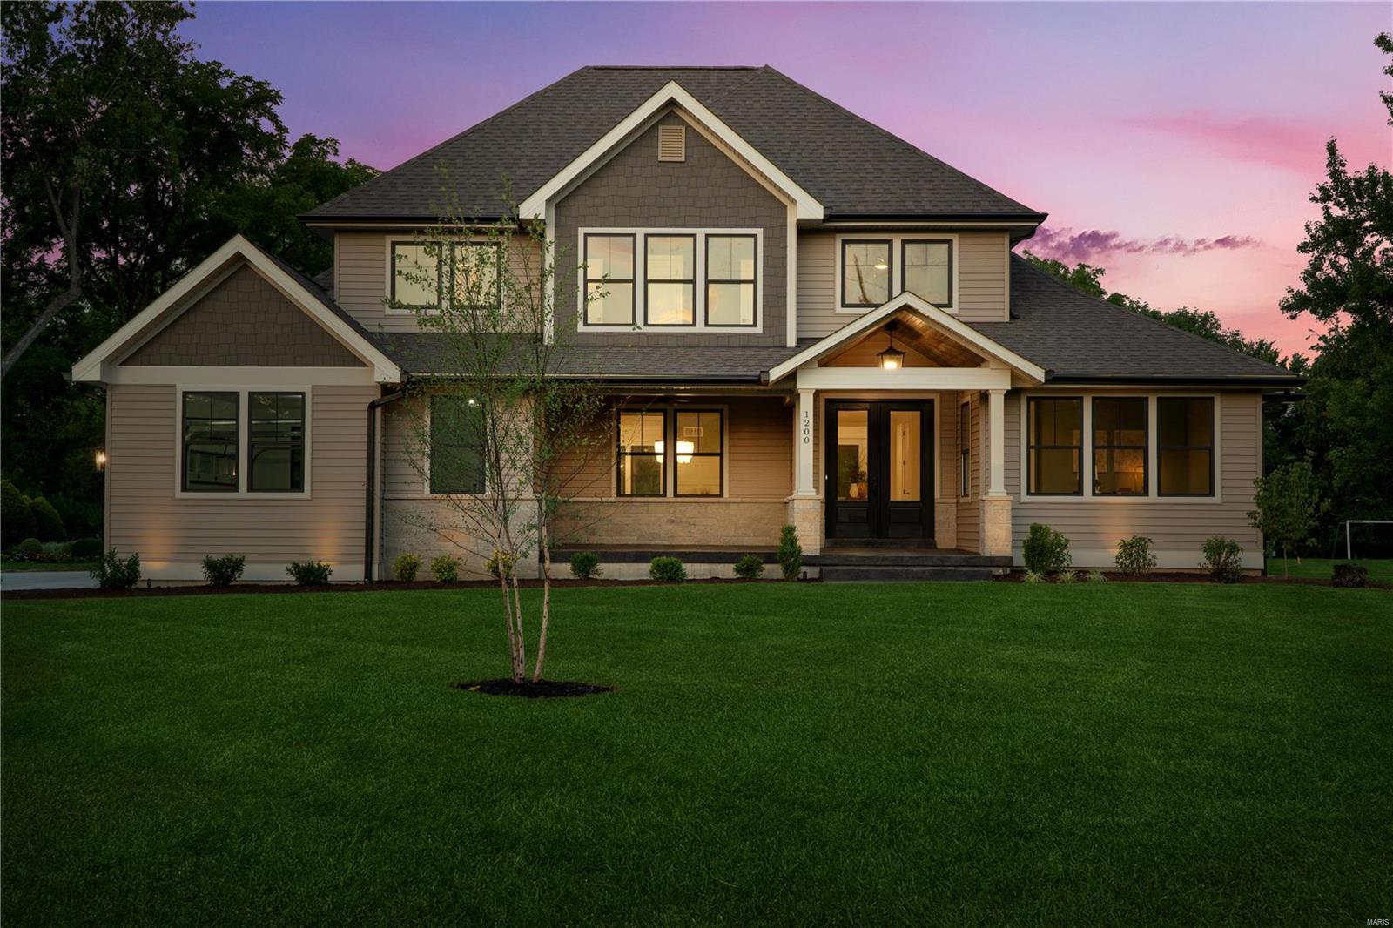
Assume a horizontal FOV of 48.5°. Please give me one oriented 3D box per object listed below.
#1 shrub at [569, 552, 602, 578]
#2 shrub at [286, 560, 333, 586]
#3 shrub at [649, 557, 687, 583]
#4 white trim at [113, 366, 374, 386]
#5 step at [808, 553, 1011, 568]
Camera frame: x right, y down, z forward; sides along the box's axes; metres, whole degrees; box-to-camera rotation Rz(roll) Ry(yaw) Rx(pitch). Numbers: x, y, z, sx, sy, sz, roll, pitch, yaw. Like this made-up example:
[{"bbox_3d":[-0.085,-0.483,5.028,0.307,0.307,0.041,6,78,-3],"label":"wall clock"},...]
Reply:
[{"bbox_3d":[-1.775,1.627,24.800,0.480,0.448,0.460,0,-2,0],"label":"shrub"},{"bbox_3d":[-5.985,1.683,23.900,0.706,0.391,0.660,0,-2,0],"label":"shrub"},{"bbox_3d":[-0.451,1.675,24.450,0.576,0.411,0.550,0,-2,0],"label":"shrub"},{"bbox_3d":[-7.236,-1.401,24.660,4.342,0.285,0.040,0,-2,0],"label":"white trim"},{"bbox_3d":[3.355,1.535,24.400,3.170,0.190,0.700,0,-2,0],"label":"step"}]

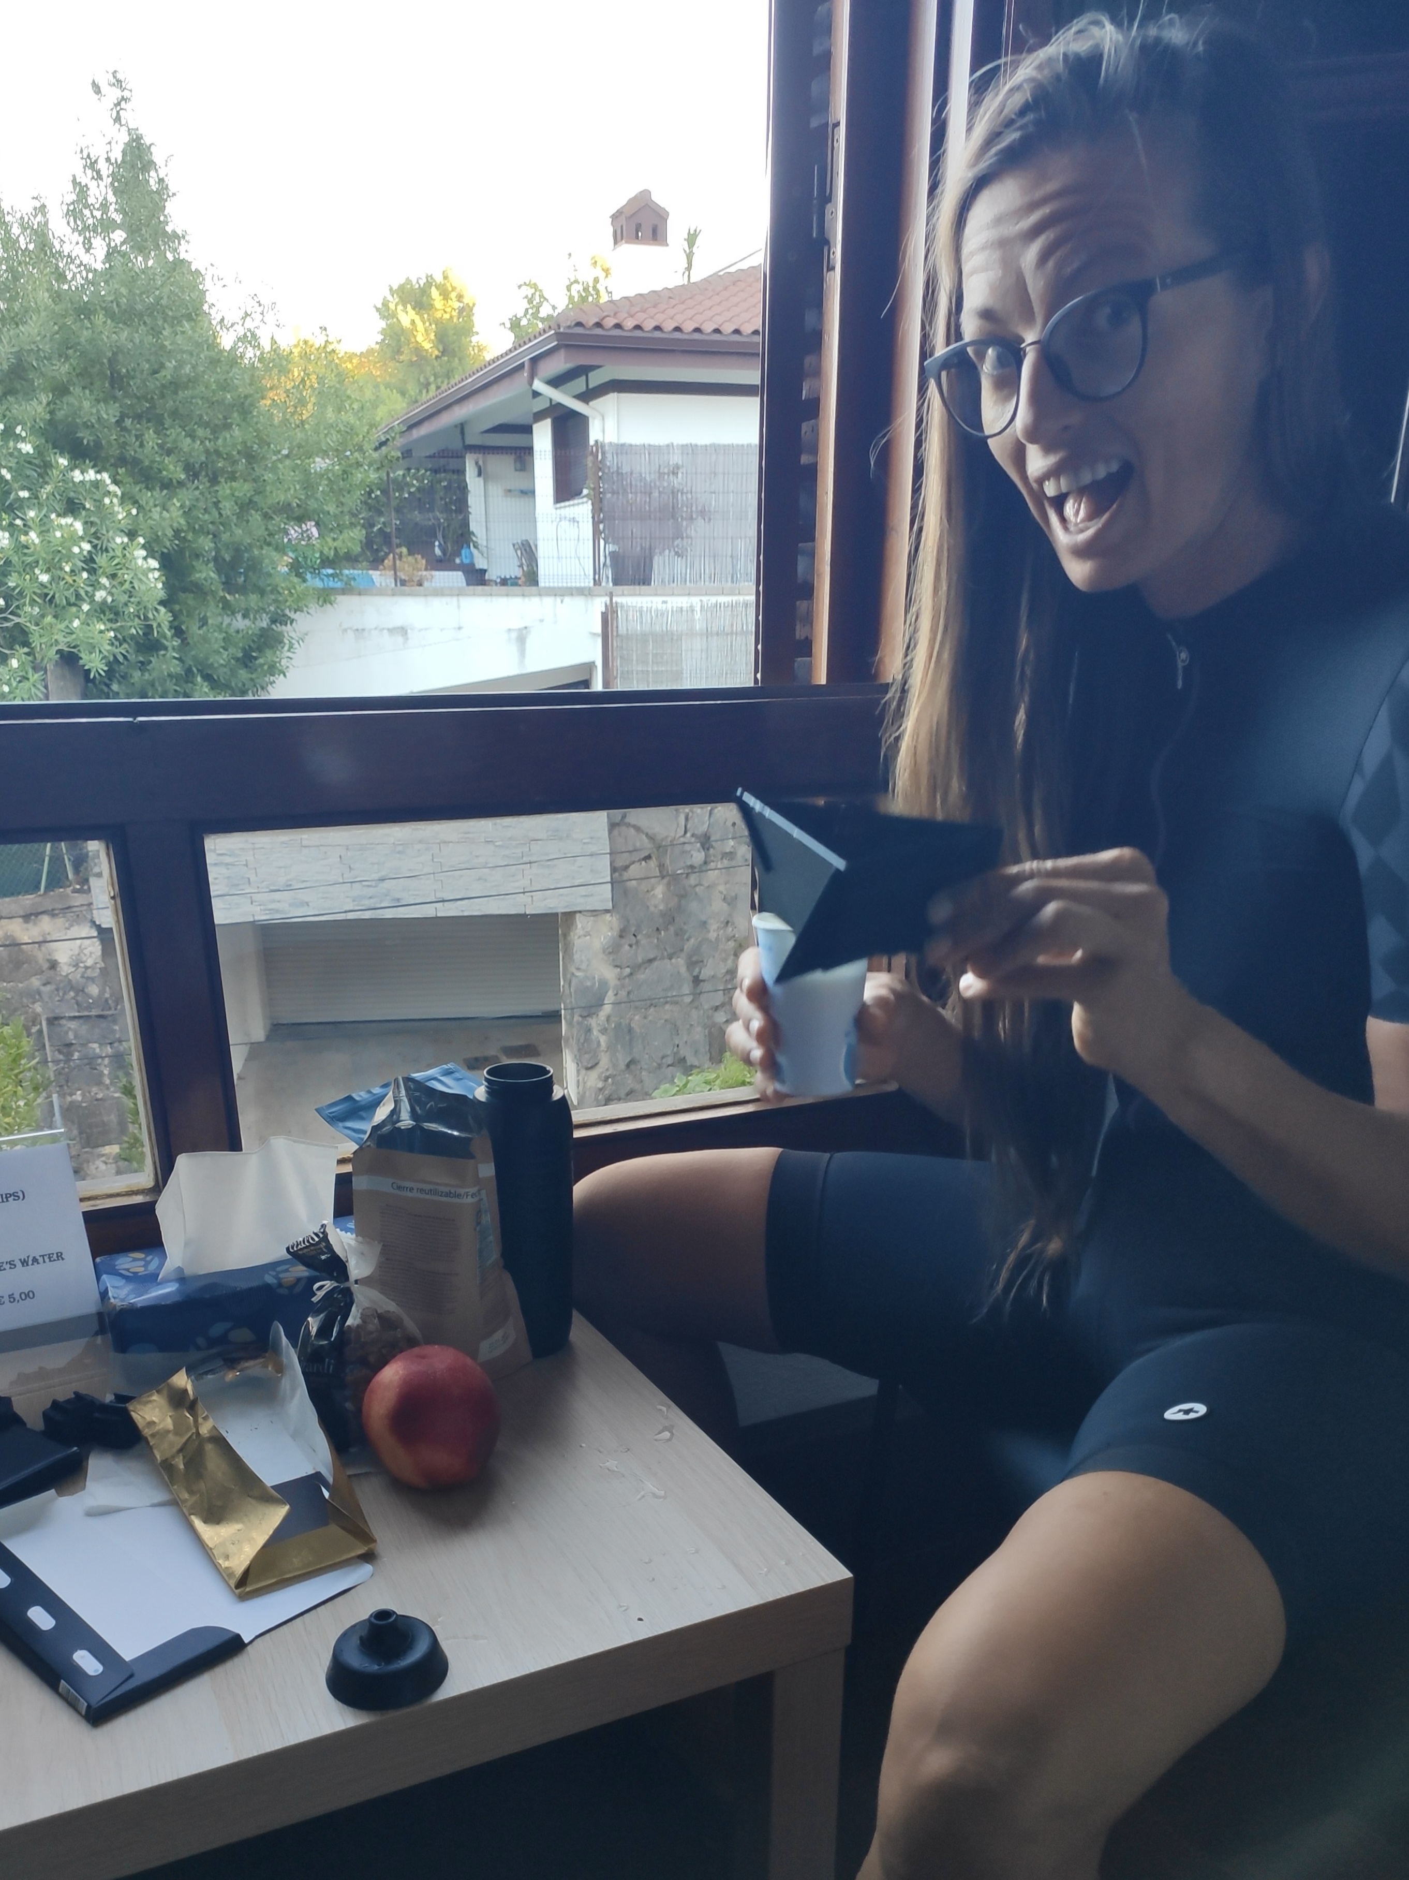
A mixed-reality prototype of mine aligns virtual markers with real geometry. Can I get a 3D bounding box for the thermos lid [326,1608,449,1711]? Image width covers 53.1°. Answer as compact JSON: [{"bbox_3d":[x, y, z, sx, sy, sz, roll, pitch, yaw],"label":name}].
[{"bbox_3d":[-0.173,0.375,0.755,0.066,0.033,0.066,0,13,0],"label":"thermos lid"}]

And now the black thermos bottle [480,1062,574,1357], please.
[{"bbox_3d":[-0.138,0.204,1.086,0.080,0.217,0.080,0,13,0],"label":"black thermos bottle"}]

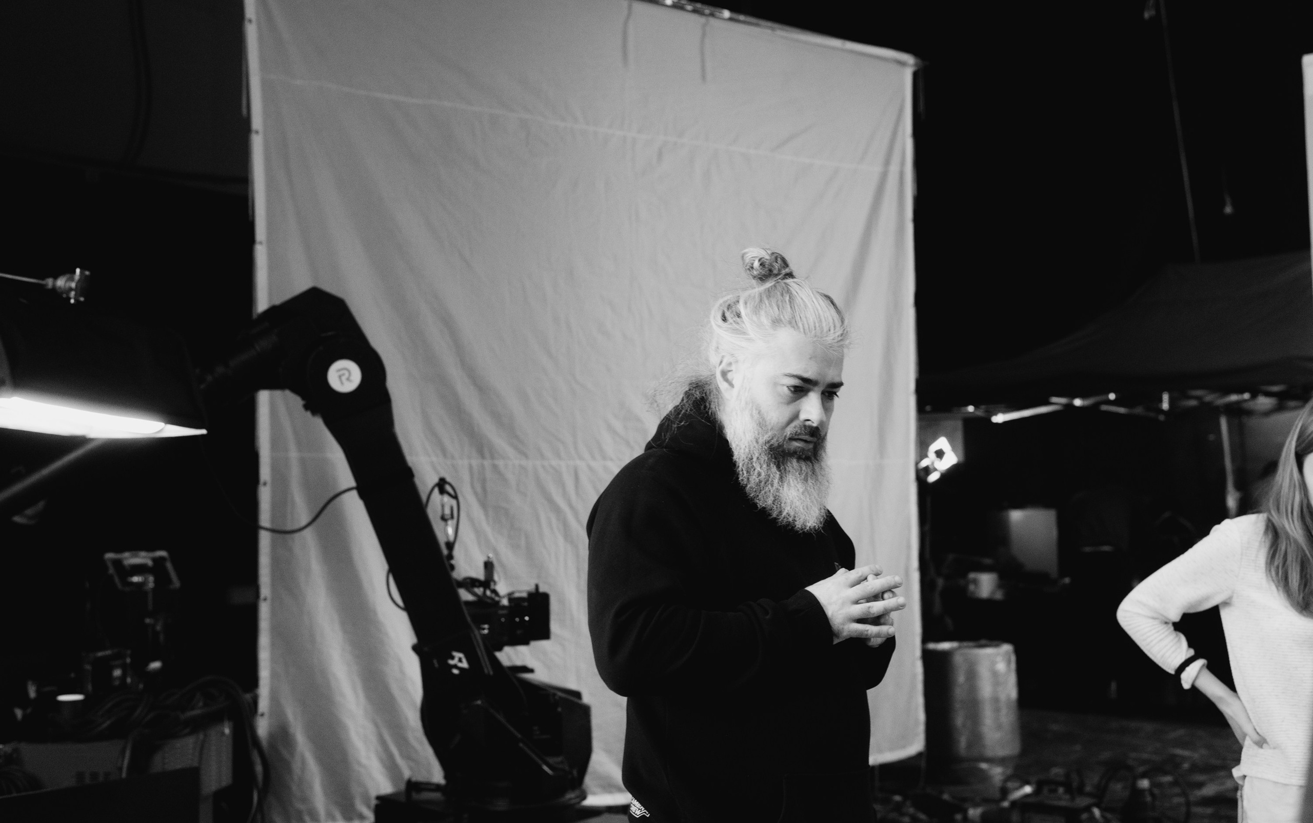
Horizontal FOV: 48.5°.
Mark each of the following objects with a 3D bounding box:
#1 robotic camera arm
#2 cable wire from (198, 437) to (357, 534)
[{"bbox_3d":[-0.718,0.379,3.950,1.060,1.400,0.480,-1,-3,0],"label":"robotic camera arm"},{"bbox_3d":[-1.026,0.201,3.950,0.430,0.260,0.090,-1,-3,0],"label":"cable wire"}]

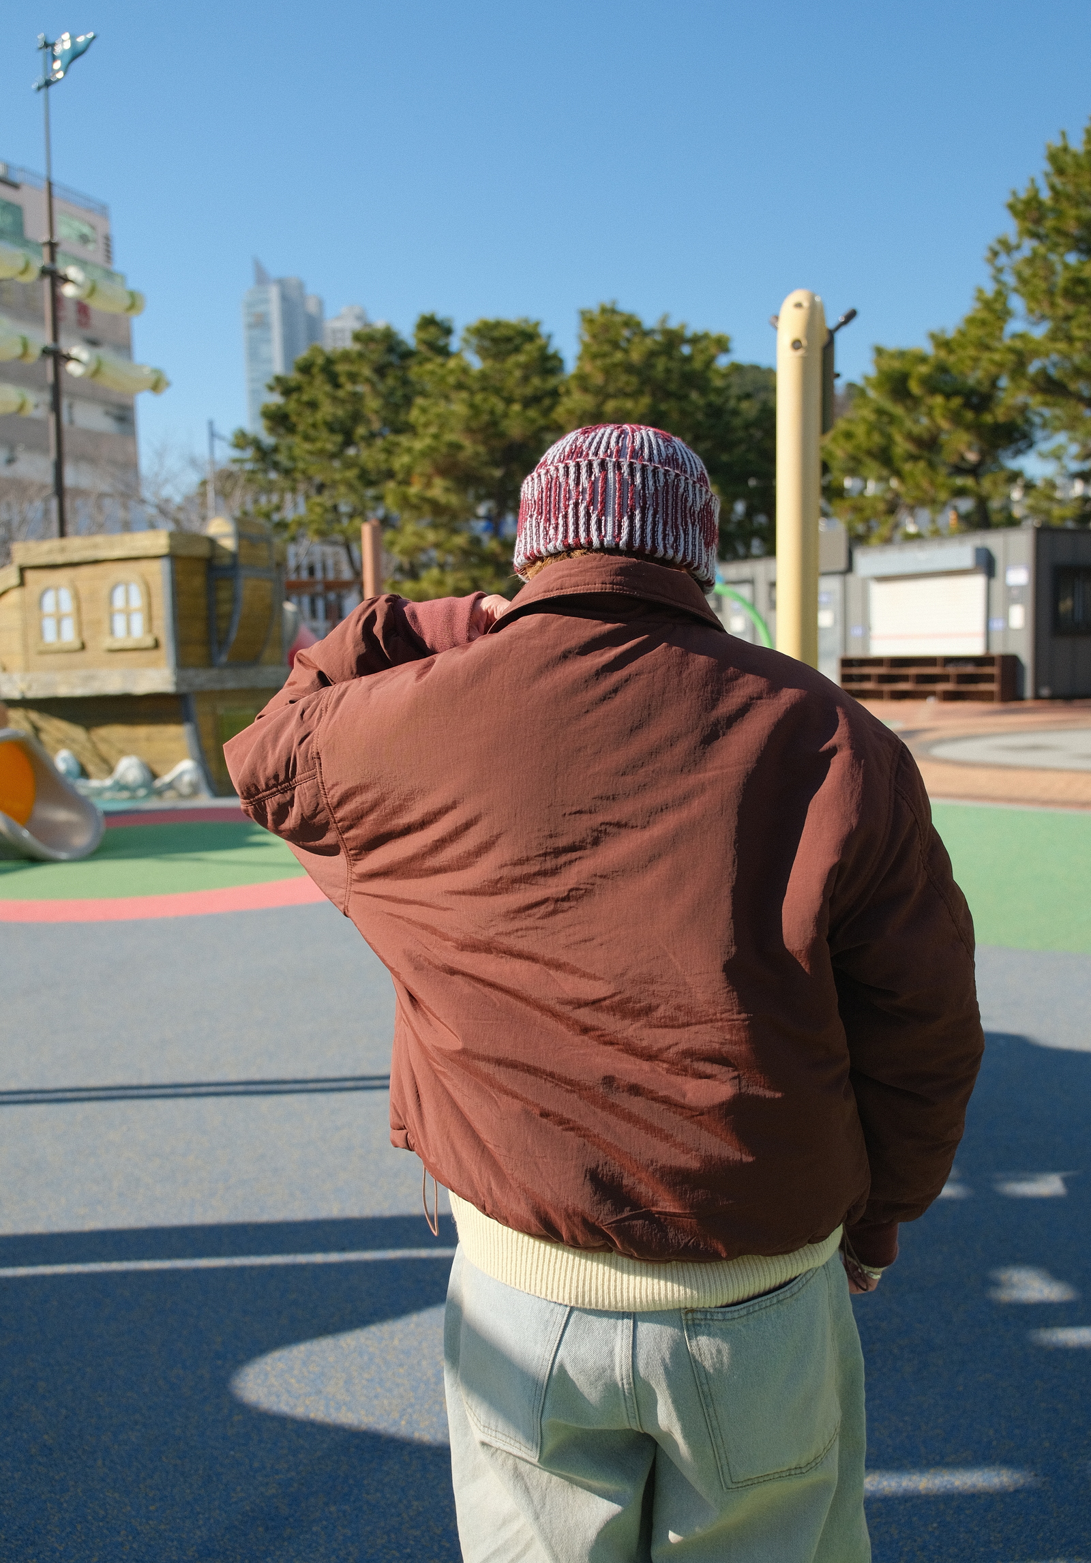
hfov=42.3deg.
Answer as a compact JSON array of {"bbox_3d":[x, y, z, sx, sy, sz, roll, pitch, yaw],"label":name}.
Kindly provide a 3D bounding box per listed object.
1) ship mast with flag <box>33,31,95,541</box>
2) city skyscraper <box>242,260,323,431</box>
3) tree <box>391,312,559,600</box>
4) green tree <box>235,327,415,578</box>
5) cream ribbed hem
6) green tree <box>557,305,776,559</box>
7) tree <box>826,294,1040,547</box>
[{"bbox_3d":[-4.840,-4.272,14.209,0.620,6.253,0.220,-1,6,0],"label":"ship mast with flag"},{"bbox_3d":[-109.612,-141.971,607.939,27.000,159.159,27.000,3,8,37],"label":"city skyscraper"},{"bbox_3d":[-1.681,-7.113,36.441,4.900,9.405,4.800,-1,6,0],"label":"tree"},{"bbox_3d":[-5.645,-7.244,37.422,5.000,9.645,4.800,-1,6,0],"label":"green tree"},{"bbox_3d":[0.103,0.448,1.460,0.405,0.082,0.260,0,6,11],"label":"cream ribbed hem"},{"bbox_3d":[3.350,-7.768,38.395,6.000,10.044,5.600,-1,6,0],"label":"green tree"},{"bbox_3d":[8.556,-6.473,31.508,4.900,8.708,4.800,-1,6,0],"label":"tree"}]

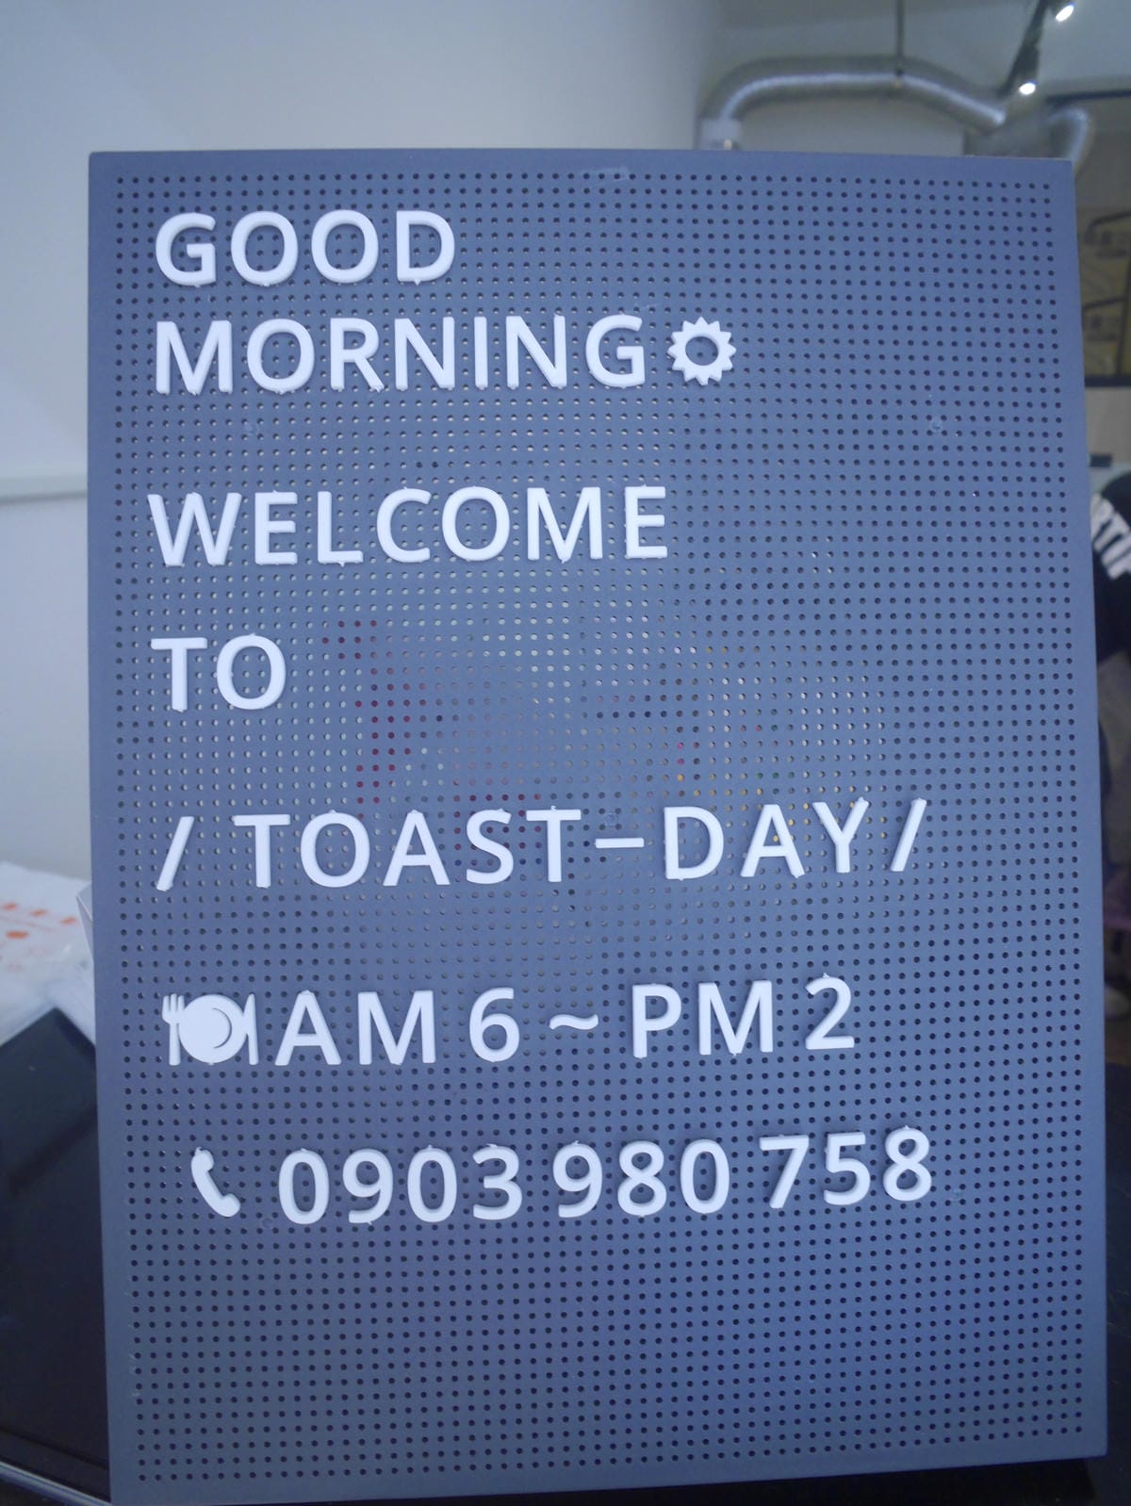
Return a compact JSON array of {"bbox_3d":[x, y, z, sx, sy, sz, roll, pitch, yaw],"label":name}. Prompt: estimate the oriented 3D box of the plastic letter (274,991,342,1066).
[{"bbox_3d":[-0.073,0.079,0.348,0.018,0.020,0.003,-1,-1,-3],"label":"plastic letter"}]

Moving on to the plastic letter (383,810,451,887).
[{"bbox_3d":[-0.043,0.027,0.350,0.019,0.021,0.003,-1,-1,-3],"label":"plastic letter"}]

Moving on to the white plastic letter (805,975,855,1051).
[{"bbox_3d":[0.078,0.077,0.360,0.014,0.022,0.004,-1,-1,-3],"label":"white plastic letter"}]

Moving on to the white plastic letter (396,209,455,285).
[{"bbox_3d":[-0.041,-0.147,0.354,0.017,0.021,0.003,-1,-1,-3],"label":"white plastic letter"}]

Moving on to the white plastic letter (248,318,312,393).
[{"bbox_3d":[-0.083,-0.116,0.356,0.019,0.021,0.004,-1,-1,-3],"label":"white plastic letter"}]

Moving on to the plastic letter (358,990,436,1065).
[{"bbox_3d":[-0.048,0.079,0.349,0.021,0.020,0.003,-1,-1,-3],"label":"plastic letter"}]

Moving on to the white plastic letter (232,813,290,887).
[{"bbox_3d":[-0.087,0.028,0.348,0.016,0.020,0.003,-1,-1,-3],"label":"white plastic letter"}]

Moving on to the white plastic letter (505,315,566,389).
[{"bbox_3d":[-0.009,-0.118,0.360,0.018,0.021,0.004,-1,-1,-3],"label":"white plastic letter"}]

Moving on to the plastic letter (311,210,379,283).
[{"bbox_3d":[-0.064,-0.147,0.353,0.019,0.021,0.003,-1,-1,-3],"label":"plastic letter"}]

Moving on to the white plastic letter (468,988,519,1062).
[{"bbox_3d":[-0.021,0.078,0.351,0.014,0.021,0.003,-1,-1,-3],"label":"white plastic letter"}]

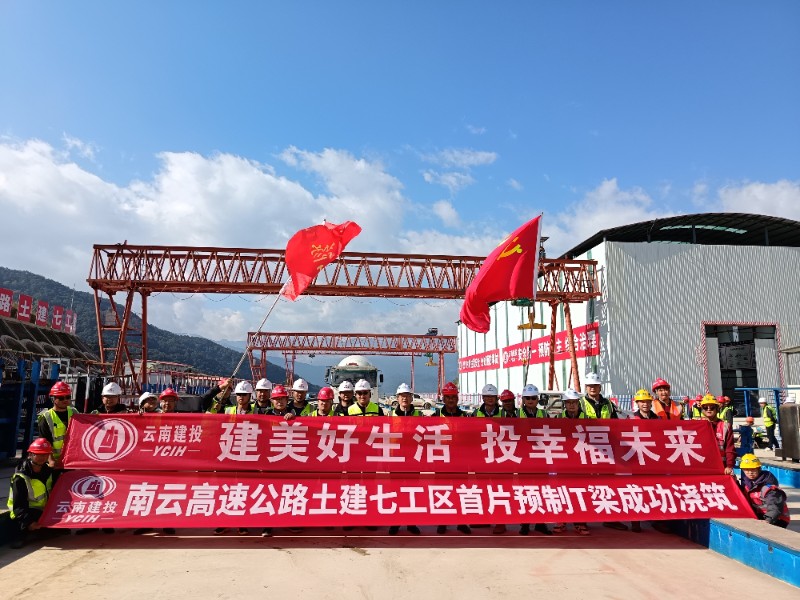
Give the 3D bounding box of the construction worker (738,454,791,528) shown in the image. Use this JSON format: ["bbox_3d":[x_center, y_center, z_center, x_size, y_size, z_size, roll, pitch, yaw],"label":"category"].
[{"bbox_3d":[4.046,2.218,6.174,0.600,0.987,0.650,-5,-11,29],"label":"construction worker"}]

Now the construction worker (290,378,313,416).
[{"bbox_3d":[-1.326,1.966,7.279,0.510,1.840,0.360,0,-9,-3],"label":"construction worker"}]

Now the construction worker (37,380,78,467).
[{"bbox_3d":[-4.163,1.890,6.683,0.510,1.797,0.360,3,-10,-20],"label":"construction worker"}]

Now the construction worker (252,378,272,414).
[{"bbox_3d":[-1.852,1.951,7.295,0.530,1.807,0.360,1,-9,-3],"label":"construction worker"}]

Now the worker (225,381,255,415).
[{"bbox_3d":[-1.961,1.910,6.832,0.510,1.806,0.360,0,-9,-3],"label":"worker"}]

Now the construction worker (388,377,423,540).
[{"bbox_3d":[0.063,1.927,6.859,0.510,1.781,0.360,0,-9,0],"label":"construction worker"}]

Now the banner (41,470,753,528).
[{"bbox_3d":[-0.029,2.331,6.510,8.200,0.660,0.200,0,-22,0],"label":"banner"}]

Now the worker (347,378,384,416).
[{"bbox_3d":[-0.470,1.922,7.045,0.540,1.819,0.360,1,-9,0],"label":"worker"}]

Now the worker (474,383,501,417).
[{"bbox_3d":[1.152,1.955,6.976,0.510,1.764,0.360,0,-9,0],"label":"worker"}]

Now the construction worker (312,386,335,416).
[{"bbox_3d":[-1.004,1.962,6.987,0.530,1.710,0.360,1,-9,0],"label":"construction worker"}]

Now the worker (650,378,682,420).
[{"bbox_3d":[3.616,2.003,7.526,0.510,1.845,0.360,-1,-9,8],"label":"worker"}]

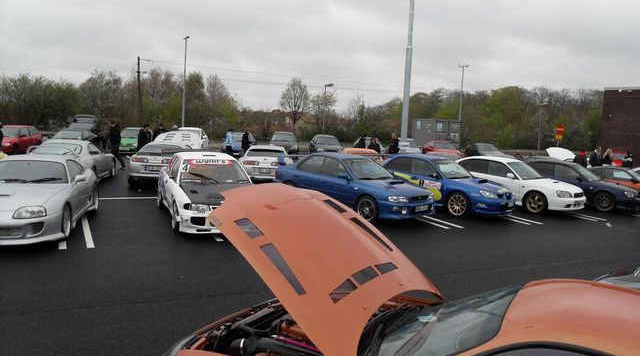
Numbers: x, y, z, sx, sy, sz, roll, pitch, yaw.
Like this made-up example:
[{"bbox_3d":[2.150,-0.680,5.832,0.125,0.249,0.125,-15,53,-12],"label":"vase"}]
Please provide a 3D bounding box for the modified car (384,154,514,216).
[{"bbox_3d":[3.187,0.095,14.358,1.740,1.430,4.460,-3,9,-43],"label":"modified car"}]

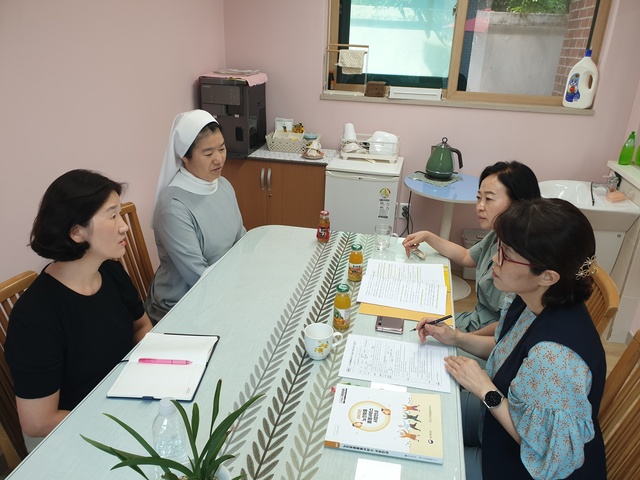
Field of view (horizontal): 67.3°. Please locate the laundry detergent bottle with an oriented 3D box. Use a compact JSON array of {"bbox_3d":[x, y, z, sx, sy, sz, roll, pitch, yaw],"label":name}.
[{"bbox_3d":[1.600,-0.972,2.944,0.170,0.325,0.100,9,24,16],"label":"laundry detergent bottle"}]

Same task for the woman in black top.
[{"bbox_3d":[-0.595,0.435,1.377,0.620,1.220,0.500,8,24,13],"label":"woman in black top"}]

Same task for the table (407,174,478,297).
[{"bbox_3d":[0.838,-0.011,3.198,0.610,0.715,0.610,7,23,11],"label":"table"}]

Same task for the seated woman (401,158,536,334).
[{"bbox_3d":[0.581,0.306,1.817,0.600,1.190,0.500,2,23,-1],"label":"seated woman"}]

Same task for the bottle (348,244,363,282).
[{"bbox_3d":[0.135,0.083,1.784,0.054,0.138,0.054,4,23,5],"label":"bottle"}]

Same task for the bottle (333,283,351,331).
[{"bbox_3d":[0.071,0.209,1.482,0.054,0.138,0.054,3,23,3],"label":"bottle"}]

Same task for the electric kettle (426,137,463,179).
[{"bbox_3d":[0.815,-0.521,3.137,0.230,0.265,0.180,5,23,8],"label":"electric kettle"}]

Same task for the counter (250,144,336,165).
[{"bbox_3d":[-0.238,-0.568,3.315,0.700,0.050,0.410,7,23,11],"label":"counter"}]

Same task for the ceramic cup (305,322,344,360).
[{"bbox_3d":[0.009,0.290,1.363,0.106,0.079,0.081,-6,24,-18],"label":"ceramic cup"}]

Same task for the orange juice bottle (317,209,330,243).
[{"bbox_3d":[0.019,-0.058,2.112,0.055,0.136,0.055,2,23,0],"label":"orange juice bottle"}]

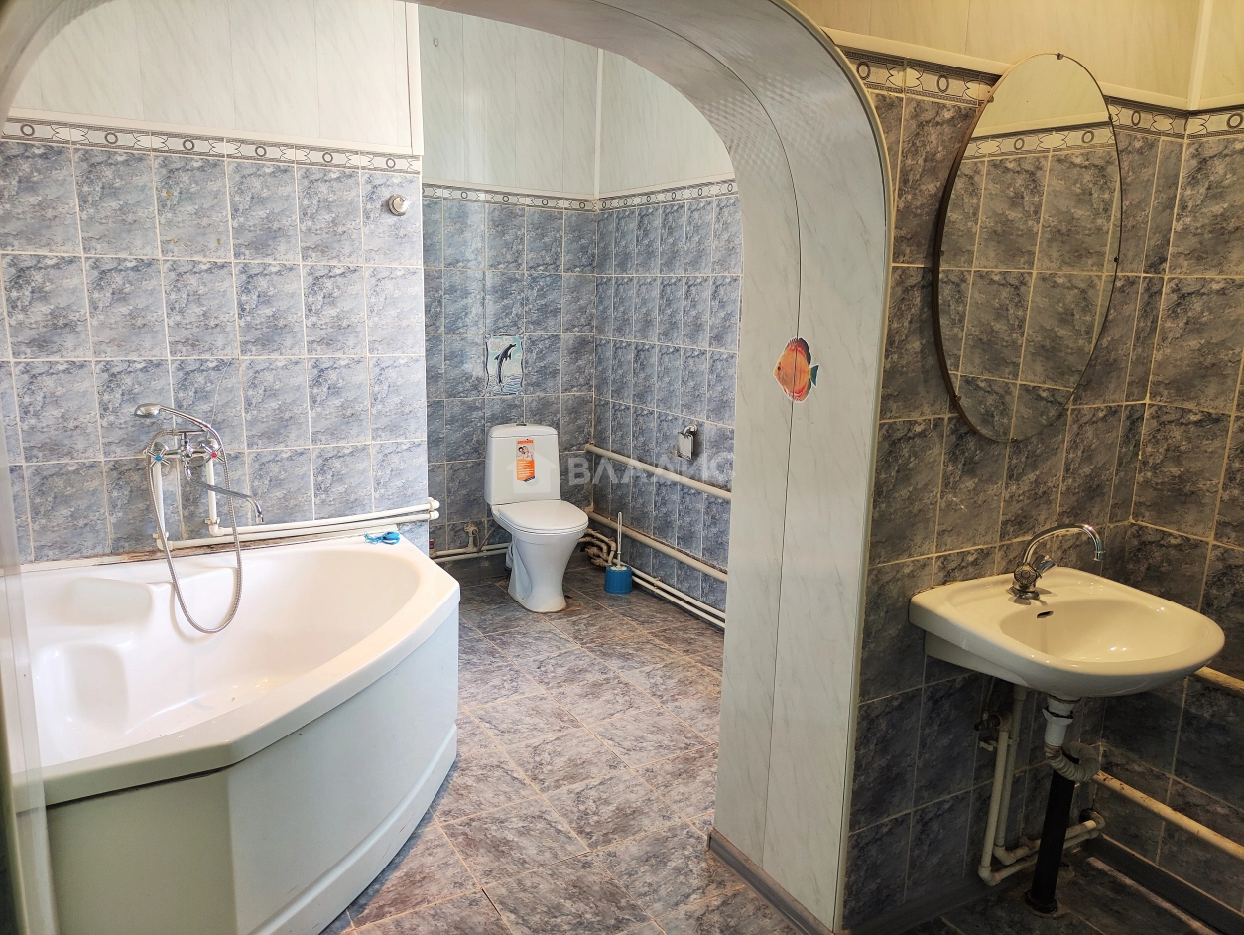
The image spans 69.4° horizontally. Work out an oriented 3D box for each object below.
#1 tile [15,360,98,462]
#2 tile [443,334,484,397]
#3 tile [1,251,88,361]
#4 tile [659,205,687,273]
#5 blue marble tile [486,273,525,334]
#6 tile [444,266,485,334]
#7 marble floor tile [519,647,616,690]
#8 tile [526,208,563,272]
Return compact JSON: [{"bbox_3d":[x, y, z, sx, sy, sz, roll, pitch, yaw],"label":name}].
[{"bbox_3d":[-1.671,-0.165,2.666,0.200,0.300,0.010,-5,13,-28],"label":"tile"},{"bbox_3d":[-0.755,-0.486,4.339,0.200,0.300,0.010,-5,13,-27],"label":"tile"},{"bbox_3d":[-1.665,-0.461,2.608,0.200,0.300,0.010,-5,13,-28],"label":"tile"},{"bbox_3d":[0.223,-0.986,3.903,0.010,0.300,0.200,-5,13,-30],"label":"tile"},{"bbox_3d":[-0.566,-0.794,4.347,0.200,0.300,0.010,-5,13,-28],"label":"blue marble tile"},{"bbox_3d":[-0.740,-0.777,4.238,0.200,0.300,0.010,-5,13,-30],"label":"tile"},{"bbox_3d":[-0.218,0.767,3.426,0.300,0.010,0.300,-5,13,-30],"label":"marble floor tile"},{"bbox_3d":[-0.382,-1.109,4.391,0.200,0.300,0.010,-5,13,-30],"label":"tile"}]

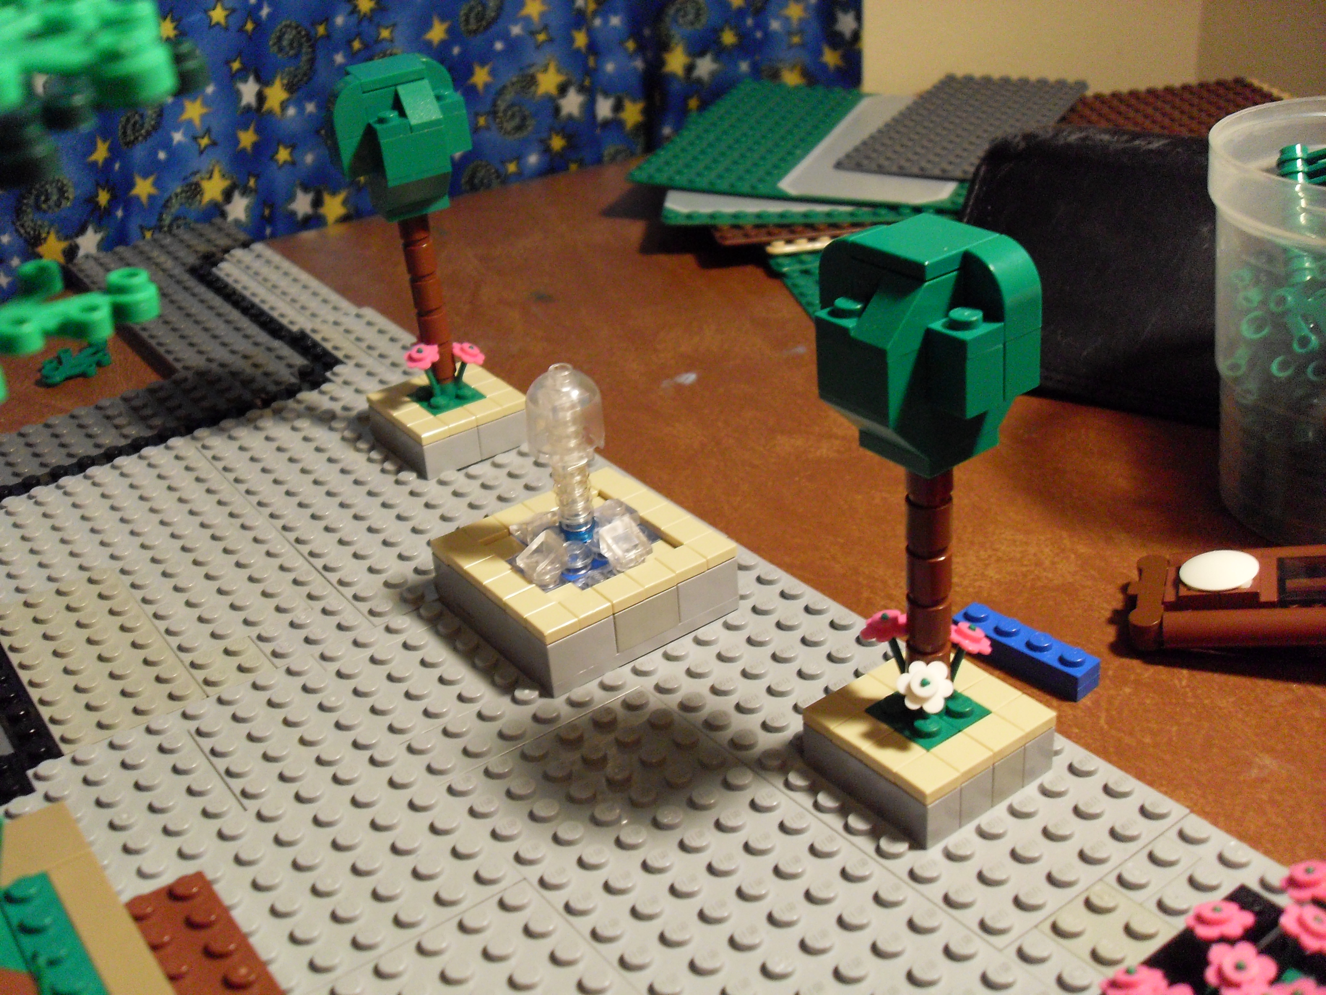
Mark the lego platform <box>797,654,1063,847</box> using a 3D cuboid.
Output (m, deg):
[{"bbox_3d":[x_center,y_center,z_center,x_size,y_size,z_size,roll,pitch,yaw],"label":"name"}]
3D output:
[{"bbox_3d":[0.049,0.044,0.261,0.032,0.013,0.032,-23,33,-29],"label":"lego platform"}]

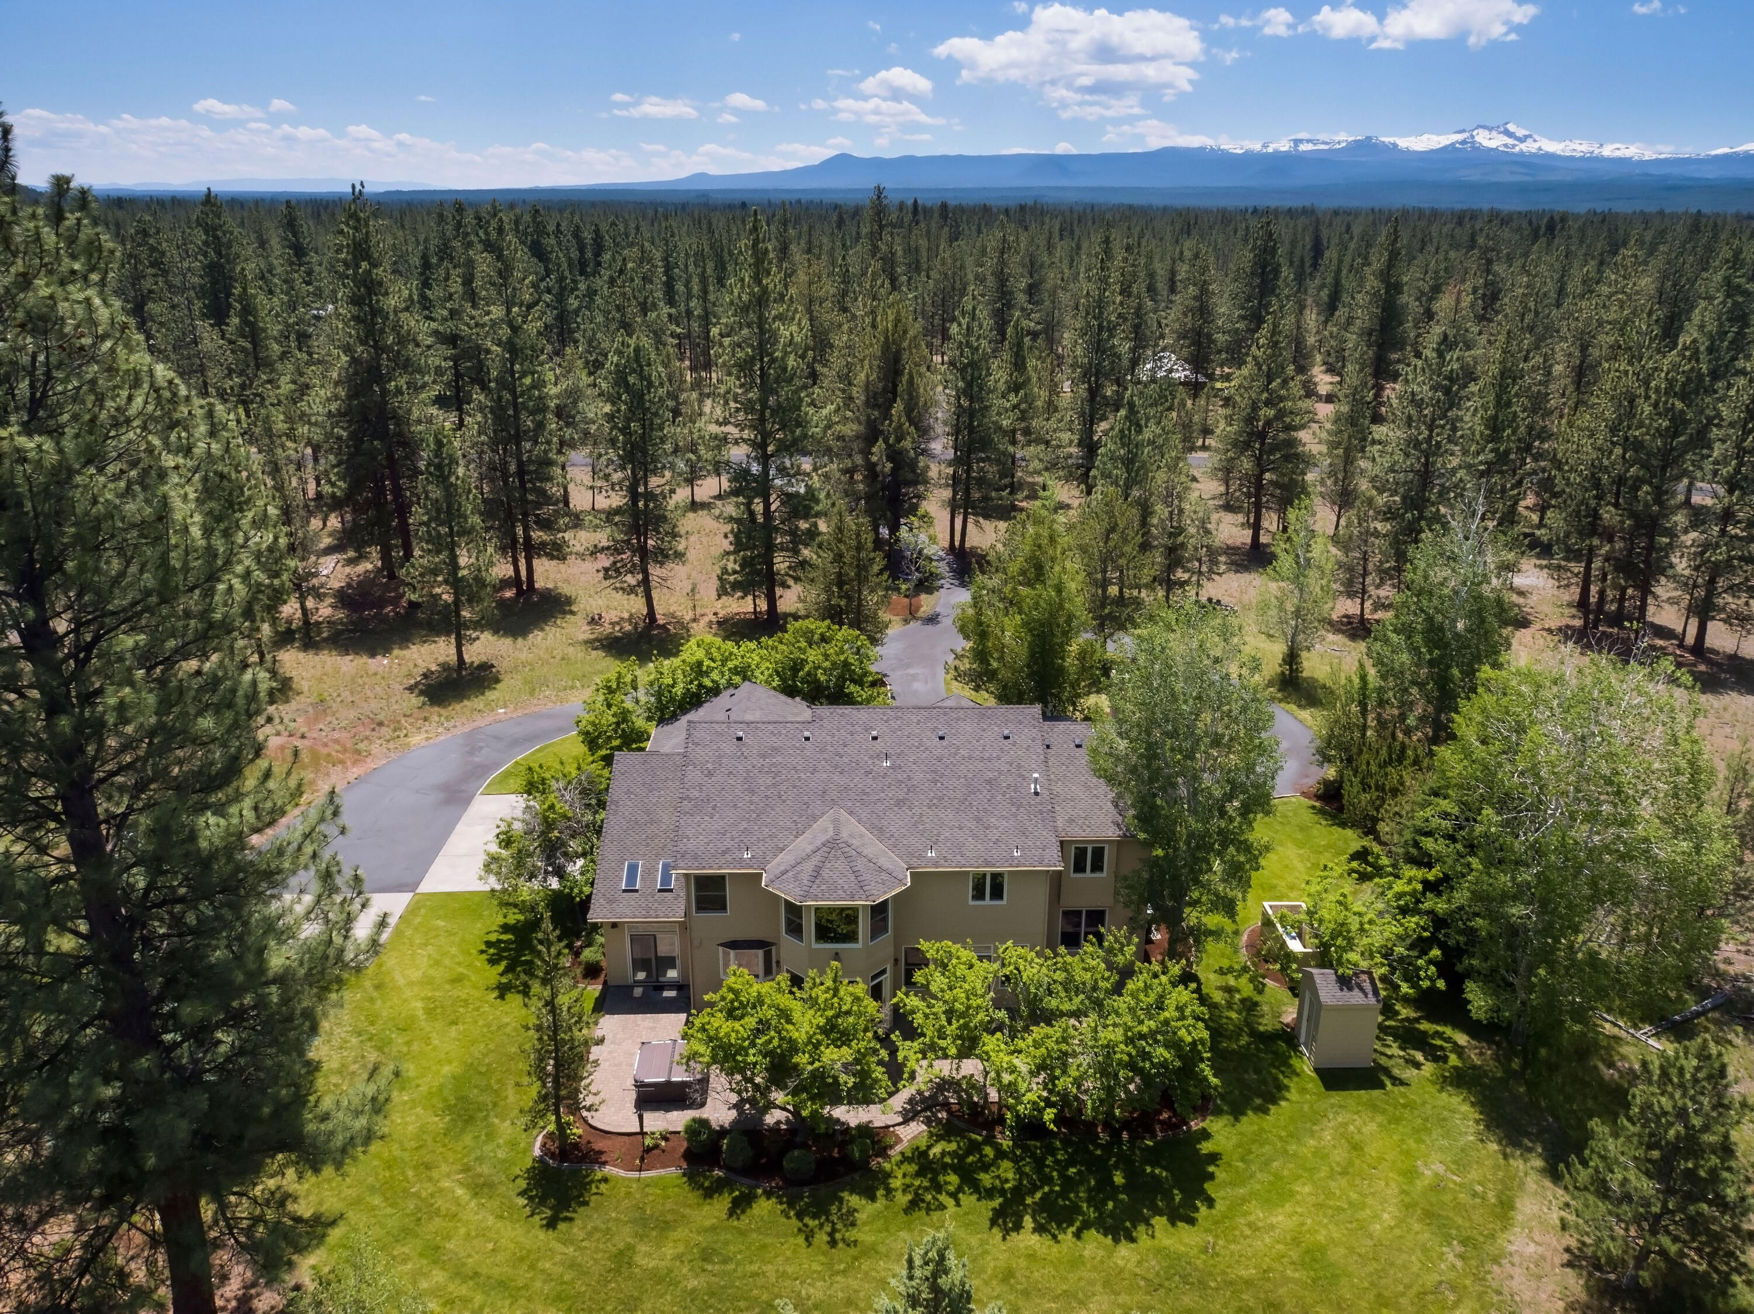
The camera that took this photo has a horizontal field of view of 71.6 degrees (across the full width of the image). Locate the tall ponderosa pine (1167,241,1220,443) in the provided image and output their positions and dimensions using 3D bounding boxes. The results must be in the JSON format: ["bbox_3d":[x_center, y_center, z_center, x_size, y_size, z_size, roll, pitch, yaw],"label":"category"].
[{"bbox_3d":[39.111,-39.459,149.052,6.600,21.710,6.600,1,21,0],"label":"tall ponderosa pine"}]

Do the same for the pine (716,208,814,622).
[{"bbox_3d":[-6.885,-14.238,75.700,6.500,25.810,6.500,1,21,0],"label":"pine"}]

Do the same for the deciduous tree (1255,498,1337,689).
[{"bbox_3d":[24.150,-3.785,69.716,4.600,11.030,4.600,1,21,0],"label":"deciduous tree"}]

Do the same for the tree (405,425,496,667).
[{"bbox_3d":[-24.831,-6.132,70.951,5.200,15.020,5.000,0,20,0],"label":"tree"}]

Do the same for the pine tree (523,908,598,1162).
[{"bbox_3d":[-9.200,11.090,35.149,2.050,8.600,2.050,0,21,0],"label":"pine tree"}]

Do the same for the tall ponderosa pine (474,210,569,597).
[{"bbox_3d":[-24.054,-16.452,81.301,6.400,25.680,6.400,1,21,0],"label":"tall ponderosa pine"}]

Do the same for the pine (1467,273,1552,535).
[{"bbox_3d":[51.700,-20.725,99.404,6.400,21.700,6.400,0,21,0],"label":"pine"}]

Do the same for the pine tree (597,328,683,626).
[{"bbox_3d":[-15.323,-11.318,78.809,5.500,19.390,5.400,0,20,0],"label":"pine tree"}]

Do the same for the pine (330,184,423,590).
[{"bbox_3d":[-34.819,-18.218,84.199,6.800,26.750,6.800,1,21,0],"label":"pine"}]

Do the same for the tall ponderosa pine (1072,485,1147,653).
[{"bbox_3d":[14.227,-5.261,74.089,5.000,10.520,5.000,1,21,0],"label":"tall ponderosa pine"}]

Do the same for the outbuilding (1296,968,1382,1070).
[{"bbox_3d":[15.248,11.676,40.069,1.950,3.000,2.000,1,21,0],"label":"outbuilding"}]

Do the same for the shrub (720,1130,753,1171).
[{"bbox_3d":[-4.180,14.627,36.192,0.970,1.250,0.970,0,21,0],"label":"shrub"}]

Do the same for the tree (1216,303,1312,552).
[{"bbox_3d":[30.458,-17.788,95.168,7.400,19.260,7.400,1,21,0],"label":"tree"}]

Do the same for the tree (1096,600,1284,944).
[{"bbox_3d":[11.007,4.812,43.114,6.400,14.170,6.200,0,20,0],"label":"tree"}]

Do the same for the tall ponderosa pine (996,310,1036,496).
[{"bbox_3d":[13.329,-23.766,115.392,3.900,17.650,3.900,0,20,0],"label":"tall ponderosa pine"}]

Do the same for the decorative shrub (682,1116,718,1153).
[{"bbox_3d":[-5.420,14.417,36.915,1.080,1.120,1.080,0,21,0],"label":"decorative shrub"}]

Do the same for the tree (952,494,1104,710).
[{"bbox_3d":[8.300,-2.787,66.667,7.600,11.800,7.300,0,21,0],"label":"tree"}]

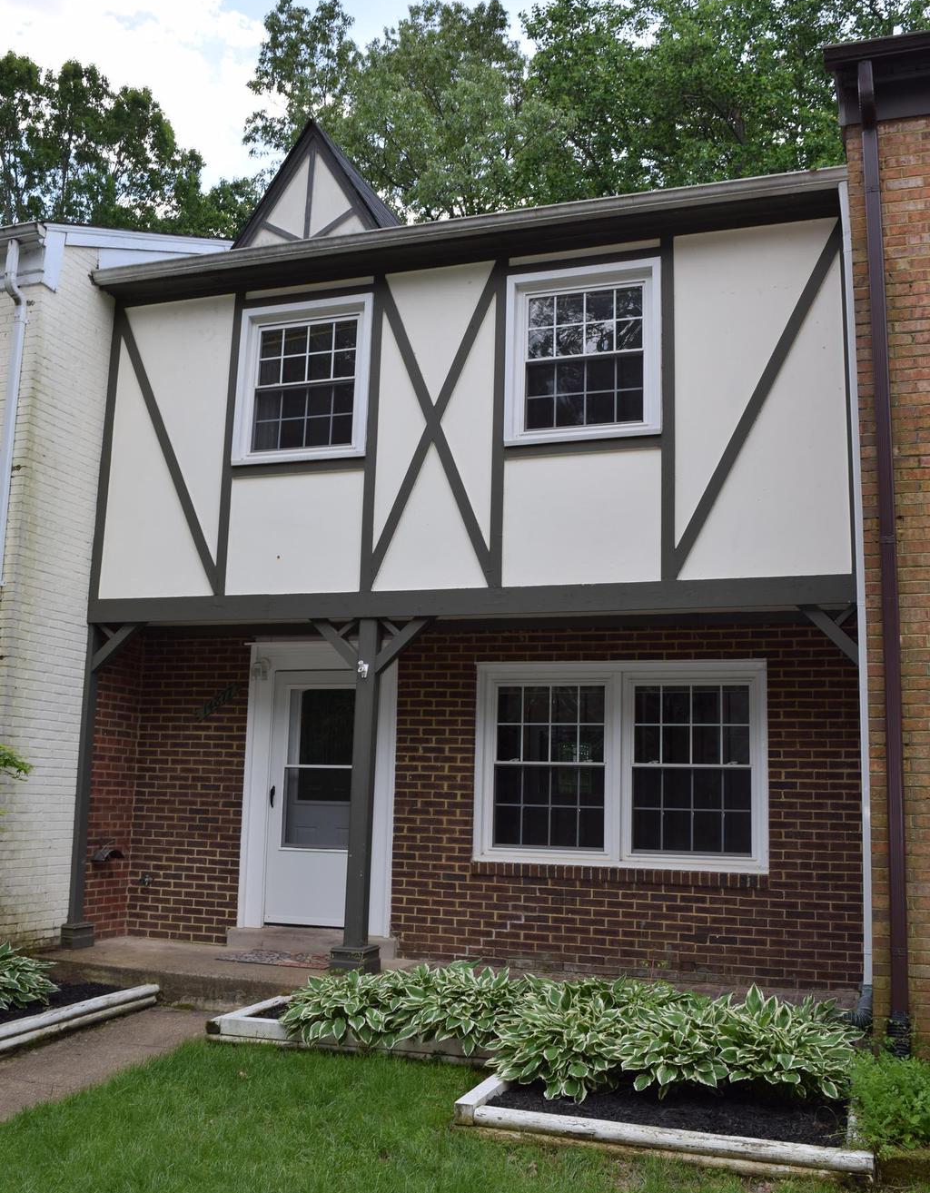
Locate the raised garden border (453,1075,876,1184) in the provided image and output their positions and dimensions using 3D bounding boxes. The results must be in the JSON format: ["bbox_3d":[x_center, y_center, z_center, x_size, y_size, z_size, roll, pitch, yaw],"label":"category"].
[{"bbox_3d":[0.953,2.492,5.647,1.940,0.160,0.950,-2,-10,19],"label":"raised garden border"}]

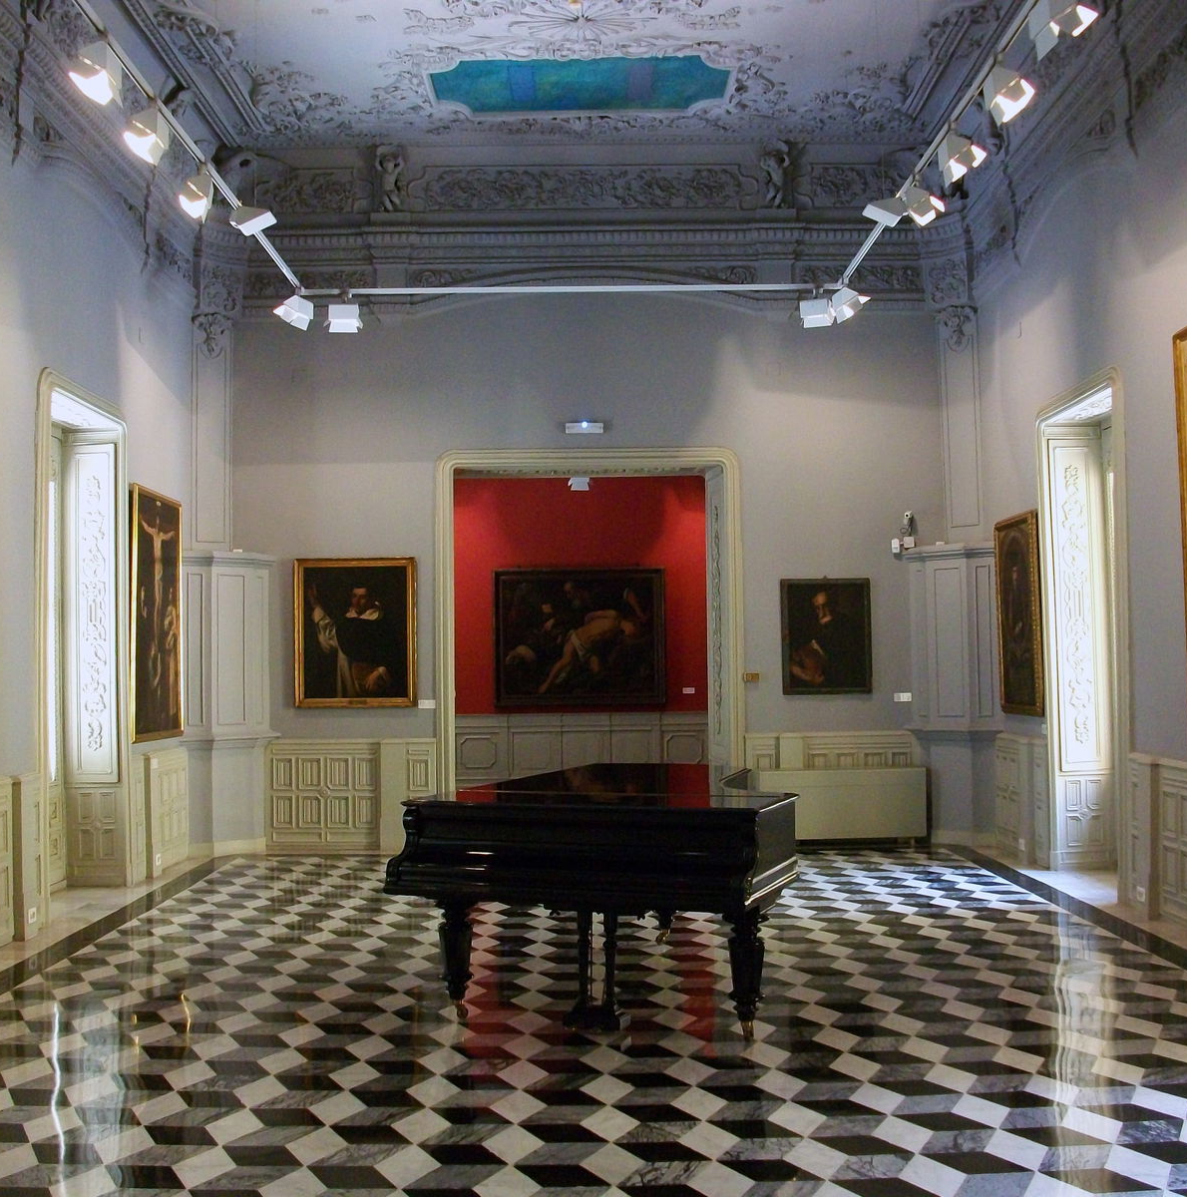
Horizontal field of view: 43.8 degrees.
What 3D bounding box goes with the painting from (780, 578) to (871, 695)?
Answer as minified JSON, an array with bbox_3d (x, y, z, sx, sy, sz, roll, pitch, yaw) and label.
[{"bbox_3d":[1.911,0.318,12.153,0.748,0.963,0.060,-1,-3,0],"label":"painting"}]

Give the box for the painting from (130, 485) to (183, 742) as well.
[{"bbox_3d":[-3.289,0.138,11.041,0.080,1.829,1.244,-1,-3,0],"label":"painting"}]

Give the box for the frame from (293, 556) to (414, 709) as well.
[{"bbox_3d":[-1.952,0.287,12.149,0.998,1.228,0.080,-1,-3,0],"label":"frame"}]

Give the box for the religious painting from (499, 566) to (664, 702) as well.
[{"bbox_3d":[-0.165,0.490,18.147,2.090,1.668,0.080,-1,-3,0],"label":"religious painting"}]

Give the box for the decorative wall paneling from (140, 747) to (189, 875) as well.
[{"bbox_3d":[-3.273,1.625,11.353,0.120,0.925,1.148,-1,-3,0],"label":"decorative wall paneling"}]

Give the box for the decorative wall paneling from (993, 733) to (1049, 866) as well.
[{"bbox_3d":[3.249,1.527,11.174,0.120,0.927,1.087,-1,-3,0],"label":"decorative wall paneling"}]

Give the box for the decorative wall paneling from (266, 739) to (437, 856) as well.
[{"bbox_3d":[-1.975,1.633,12.116,1.391,0.945,0.100,-1,-3,0],"label":"decorative wall paneling"}]

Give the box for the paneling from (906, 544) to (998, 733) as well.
[{"bbox_3d":[2.946,0.329,12.077,0.755,1.527,0.211,-2,-3,21],"label":"paneling"}]

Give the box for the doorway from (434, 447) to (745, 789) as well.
[{"bbox_3d":[-0.030,0.426,12.376,2.537,3.327,0.500,-1,-3,0],"label":"doorway"}]

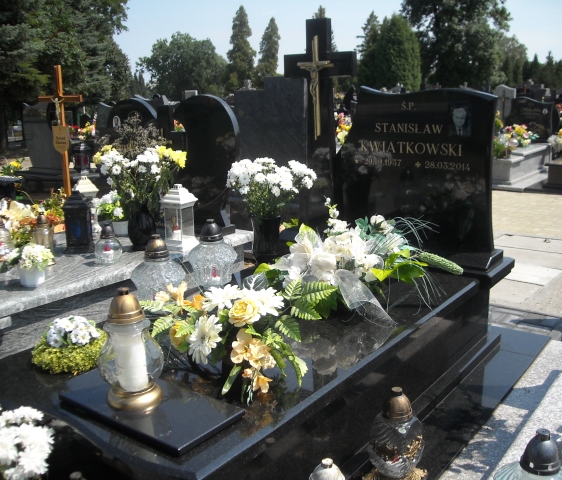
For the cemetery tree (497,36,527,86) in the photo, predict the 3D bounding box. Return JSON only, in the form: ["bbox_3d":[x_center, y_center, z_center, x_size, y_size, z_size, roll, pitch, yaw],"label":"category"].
[{"bbox_3d":[22.363,-16.792,62.663,3.000,5.950,3.000,3,14,19],"label":"cemetery tree"}]

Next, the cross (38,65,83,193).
[{"bbox_3d":[-1.735,-0.766,5.239,0.580,1.250,0.060,8,16,35],"label":"cross"}]

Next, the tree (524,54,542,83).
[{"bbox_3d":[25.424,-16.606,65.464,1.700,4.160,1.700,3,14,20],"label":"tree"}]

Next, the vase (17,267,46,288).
[{"bbox_3d":[-1.047,0.146,2.707,0.110,0.090,0.110,-5,13,-21],"label":"vase"}]

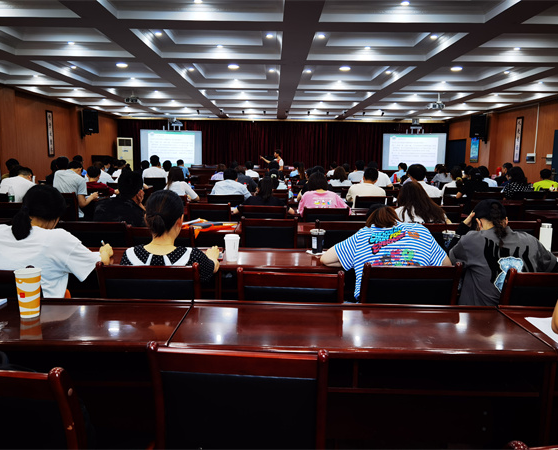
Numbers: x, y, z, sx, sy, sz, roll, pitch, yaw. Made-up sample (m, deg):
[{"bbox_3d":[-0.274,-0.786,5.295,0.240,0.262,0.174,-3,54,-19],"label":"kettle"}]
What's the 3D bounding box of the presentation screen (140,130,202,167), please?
[{"bbox_3d":[-3.343,-2.343,14.486,1.920,1.140,0.100,-2,9,-18],"label":"presentation screen"}]

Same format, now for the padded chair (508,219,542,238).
[{"bbox_3d":[1.802,0.370,3.925,0.520,0.890,0.540,1,8,0],"label":"padded chair"}]

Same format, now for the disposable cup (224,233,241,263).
[{"bbox_3d":[-0.270,0.132,2.721,0.092,0.147,0.092,1,8,0],"label":"disposable cup"}]

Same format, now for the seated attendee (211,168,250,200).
[{"bbox_3d":[-0.667,-0.131,6.440,0.540,1.289,0.750,1,8,4],"label":"seated attendee"}]

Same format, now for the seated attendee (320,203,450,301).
[{"bbox_3d":[0.582,0.438,2.592,0.718,1.088,0.800,1,8,-1],"label":"seated attendee"}]

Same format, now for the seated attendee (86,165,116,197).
[{"bbox_3d":[-2.839,-0.298,7.509,0.520,1.274,0.750,2,8,9],"label":"seated attendee"}]

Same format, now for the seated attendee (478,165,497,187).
[{"bbox_3d":[3.781,-0.440,8.759,0.480,1.340,0.720,1,8,-1],"label":"seated attendee"}]

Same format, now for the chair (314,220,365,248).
[{"bbox_3d":[0.500,0.376,3.763,0.450,0.875,0.500,1,8,-1],"label":"chair"}]

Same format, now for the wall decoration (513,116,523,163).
[{"bbox_3d":[6.876,-2.429,13.408,0.040,1.320,0.360,1,9,0],"label":"wall decoration"}]

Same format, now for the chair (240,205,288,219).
[{"bbox_3d":[-0.153,0.230,4.740,0.470,0.920,0.530,1,9,0],"label":"chair"}]

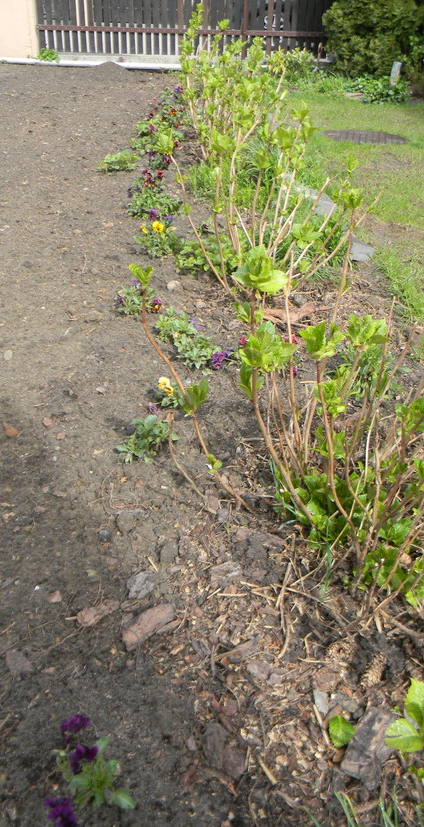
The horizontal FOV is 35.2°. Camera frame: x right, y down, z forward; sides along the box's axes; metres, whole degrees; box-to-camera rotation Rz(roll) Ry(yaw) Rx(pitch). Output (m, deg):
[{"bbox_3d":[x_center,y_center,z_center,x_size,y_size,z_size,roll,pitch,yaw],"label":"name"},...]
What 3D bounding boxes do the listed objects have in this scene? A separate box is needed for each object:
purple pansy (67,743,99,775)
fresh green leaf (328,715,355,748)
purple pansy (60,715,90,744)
[{"bbox_3d":[-0.261,0.702,1.360,0.060,0.050,0.042,-7,35,-10],"label":"purple pansy"},{"bbox_3d":[0.287,0.704,1.480,0.056,0.035,0.075,0,35,0],"label":"fresh green leaf"},{"bbox_3d":[-0.288,0.666,1.410,0.060,0.050,0.042,-19,39,-26],"label":"purple pansy"}]

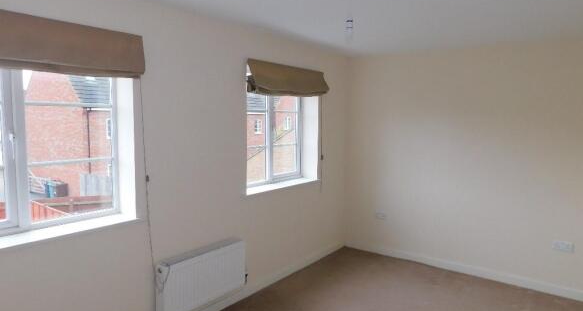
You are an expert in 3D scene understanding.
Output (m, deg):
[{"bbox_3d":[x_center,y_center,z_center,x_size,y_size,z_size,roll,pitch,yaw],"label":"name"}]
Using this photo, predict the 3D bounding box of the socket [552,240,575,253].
[{"bbox_3d":[2.474,0.832,3.521,0.150,0.088,0.012,5,7,37],"label":"socket"}]

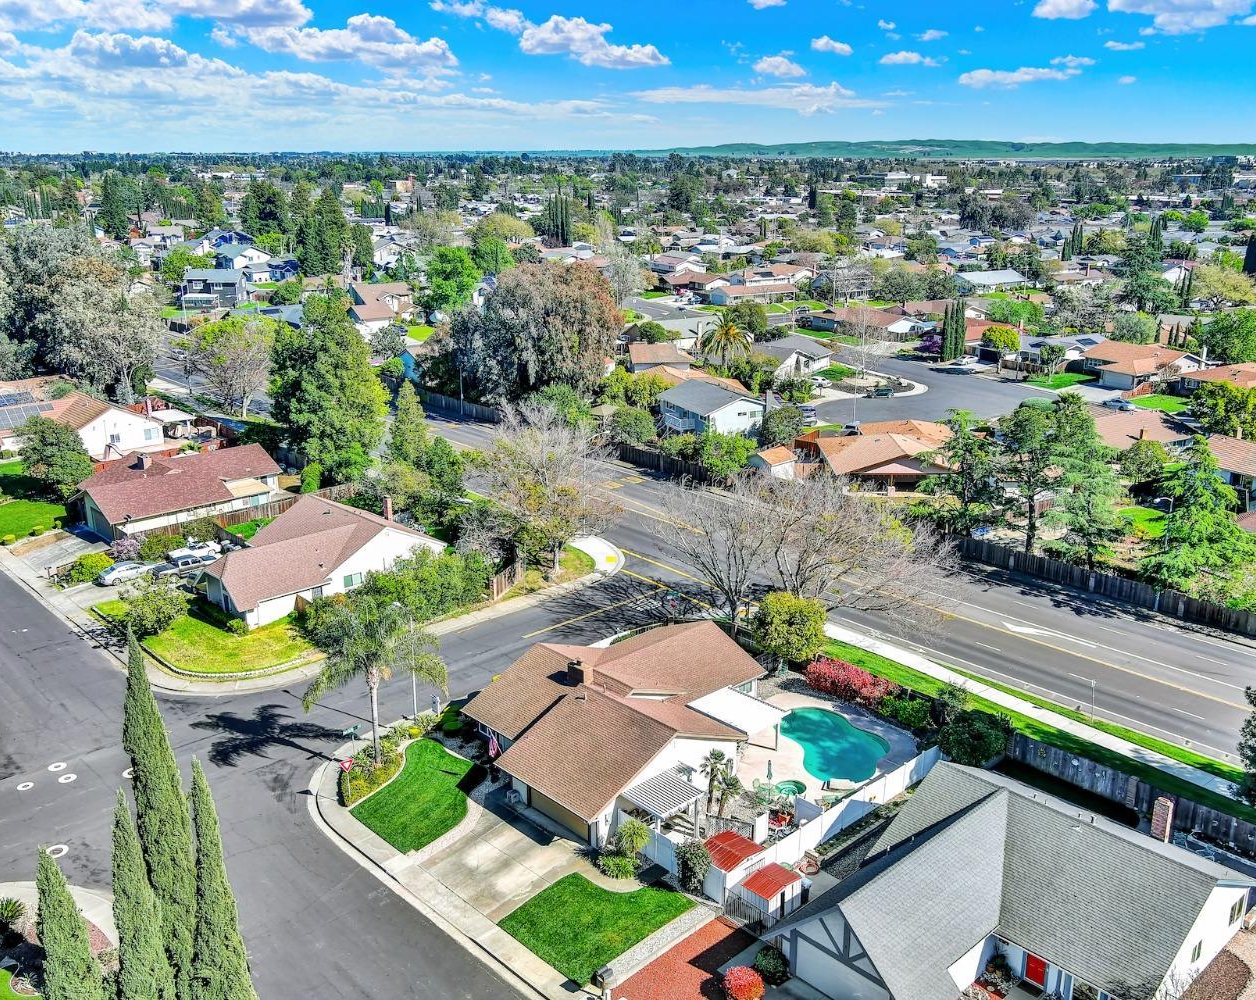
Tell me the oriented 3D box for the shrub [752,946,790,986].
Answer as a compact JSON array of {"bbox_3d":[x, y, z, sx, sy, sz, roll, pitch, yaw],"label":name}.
[{"bbox_3d":[6.315,20.374,53.146,1.500,1.350,1.500,0,16,0],"label":"shrub"}]

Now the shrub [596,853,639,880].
[{"bbox_3d":[-0.600,18.260,61.044,2.000,0.900,1.700,0,16,0],"label":"shrub"}]

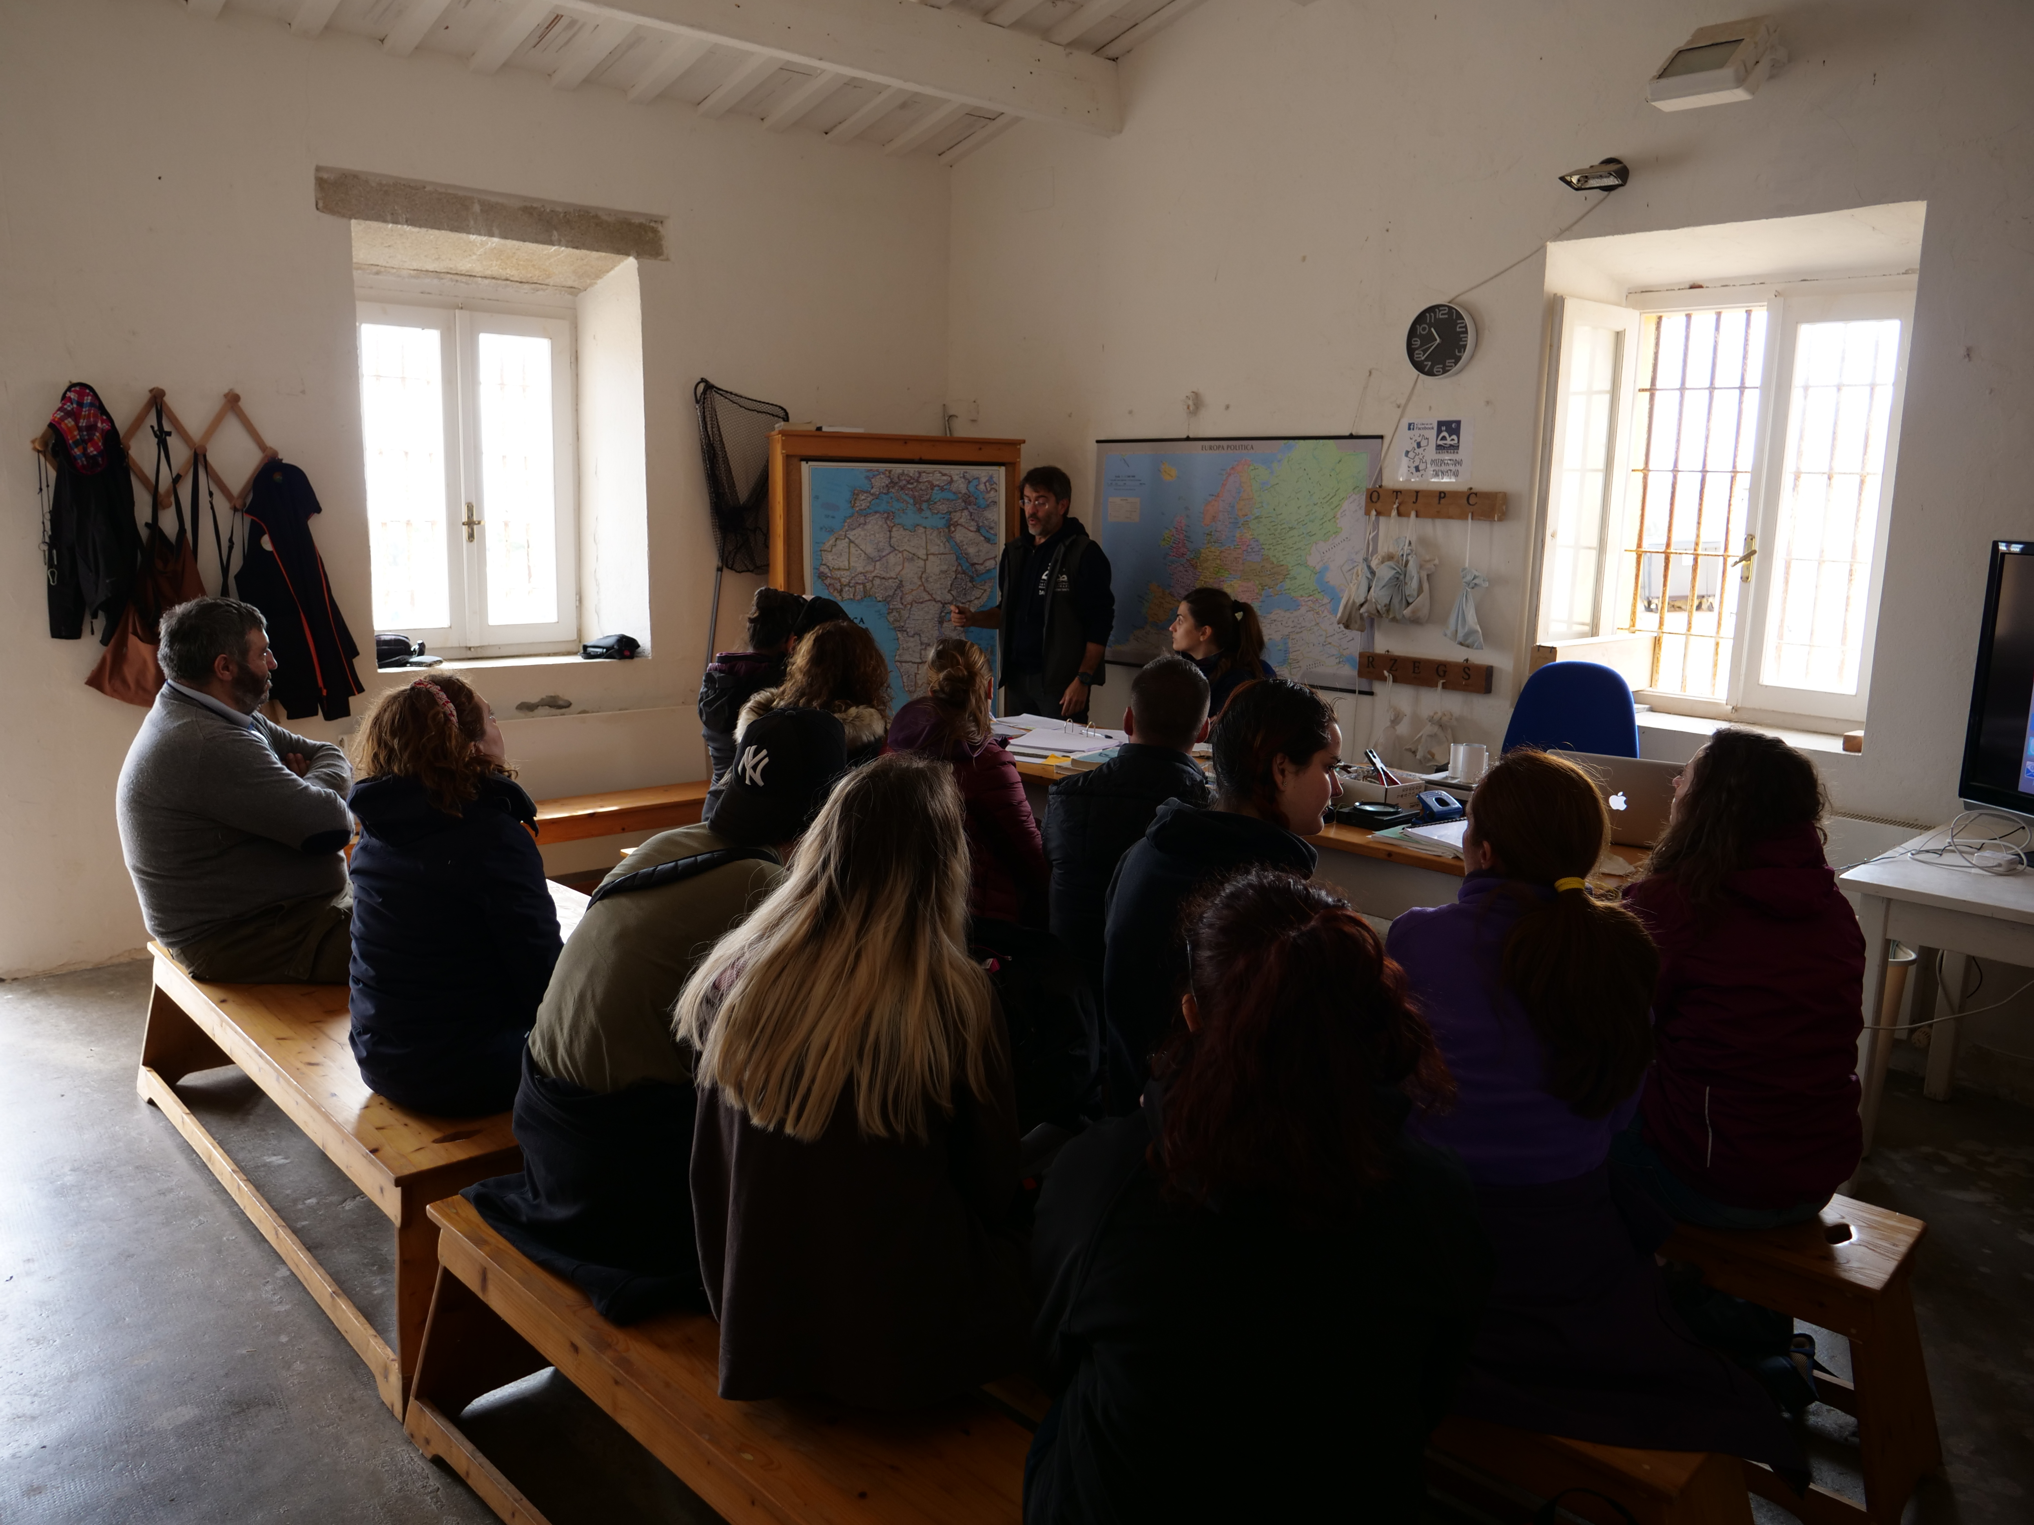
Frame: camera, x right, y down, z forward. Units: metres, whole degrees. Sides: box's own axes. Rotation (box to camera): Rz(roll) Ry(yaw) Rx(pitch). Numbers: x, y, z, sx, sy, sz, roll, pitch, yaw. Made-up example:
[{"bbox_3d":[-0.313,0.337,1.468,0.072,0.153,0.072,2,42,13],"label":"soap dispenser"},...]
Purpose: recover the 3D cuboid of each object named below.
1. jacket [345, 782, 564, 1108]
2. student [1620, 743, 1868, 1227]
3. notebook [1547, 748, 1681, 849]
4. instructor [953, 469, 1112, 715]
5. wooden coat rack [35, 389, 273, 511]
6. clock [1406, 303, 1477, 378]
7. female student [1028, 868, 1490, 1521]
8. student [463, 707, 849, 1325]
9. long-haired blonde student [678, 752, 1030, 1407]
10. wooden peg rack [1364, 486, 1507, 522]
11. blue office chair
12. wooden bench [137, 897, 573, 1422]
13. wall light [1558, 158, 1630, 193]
[{"bbox_3d":[-1.128,0.348,2.865,0.442,0.658,0.373,8,12,31],"label":"jacket"},{"bbox_3d":[1.238,0.567,2.681,0.470,1.290,0.700,2,10,4],"label":"student"},{"bbox_3d":[1.728,0.099,3.987,0.360,0.250,0.280,7,12,28],"label":"notebook"},{"bbox_3d":[0.045,-0.235,5.498,0.580,1.800,0.500,8,12,31],"label":"instructor"},{"bbox_3d":[-2.933,-1.080,4.840,0.720,0.400,0.080,-7,13,-37],"label":"wooden coat rack"},{"bbox_3d":[1.461,-1.464,4.887,0.260,0.260,0.049,11,14,43],"label":"clock"},{"bbox_3d":[0.257,0.715,1.628,0.530,1.311,0.805,4,11,12],"label":"female student"},{"bbox_3d":[-0.486,0.570,2.344,0.570,1.306,0.825,8,12,32],"label":"student"},{"bbox_3d":[-0.123,0.610,2.176,0.500,1.330,0.720,5,11,20],"label":"long-haired blonde student"},{"bbox_3d":[1.514,-0.937,5.145,0.510,0.092,0.045,11,14,42],"label":"wooden peg rack"},{"bbox_3d":[1.574,0.300,4.441,0.589,1.169,0.589,11,14,43],"label":"blue office chair"},{"bbox_3d":[-1.582,0.815,3.283,0.383,0.432,1.807,-8,14,-43],"label":"wooden bench"},{"bbox_3d":[1.869,-1.892,4.548,0.170,0.100,0.190,11,14,42],"label":"wall light"}]

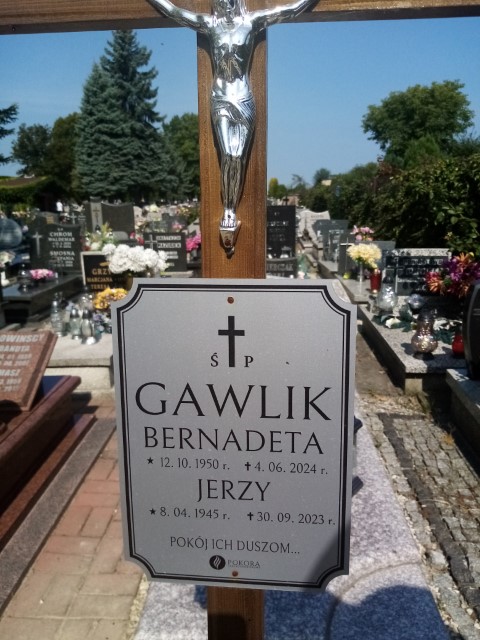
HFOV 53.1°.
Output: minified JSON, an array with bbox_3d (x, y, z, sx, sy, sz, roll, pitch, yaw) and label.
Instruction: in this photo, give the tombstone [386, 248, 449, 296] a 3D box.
[{"bbox_3d":[1.890,-0.510,5.154,0.710,0.524,0.120,1,15,3],"label":"tombstone"}]

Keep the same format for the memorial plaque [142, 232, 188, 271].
[{"bbox_3d":[-1.049,-0.963,6.834,0.621,0.563,0.100,1,15,3],"label":"memorial plaque"}]

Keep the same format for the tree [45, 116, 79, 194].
[{"bbox_3d":[-16.524,-15.090,45.650,4.356,8.221,4.356,1,15,3],"label":"tree"}]

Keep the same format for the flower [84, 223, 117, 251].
[{"bbox_3d":[-1.782,-1.039,6.140,0.409,0.405,0.340,1,15,3],"label":"flower"}]

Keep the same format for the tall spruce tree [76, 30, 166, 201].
[{"bbox_3d":[-9.178,-15.335,37.302,6.970,12.711,6.970,1,15,3],"label":"tall spruce tree"}]

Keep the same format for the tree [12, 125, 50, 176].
[{"bbox_3d":[-21.221,-16.040,49.536,4.500,8.044,4.500,1,15,3],"label":"tree"}]

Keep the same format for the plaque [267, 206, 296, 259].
[{"bbox_3d":[0.538,-1.250,6.870,0.517,0.755,0.120,1,15,3],"label":"plaque"}]

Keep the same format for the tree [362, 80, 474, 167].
[{"bbox_3d":[10.395,-10.056,28.364,6.522,7.445,6.522,1,15,3],"label":"tree"}]

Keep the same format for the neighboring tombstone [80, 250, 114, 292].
[{"bbox_3d":[-1.389,-0.488,5.097,0.546,0.488,0.100,1,15,3],"label":"neighboring tombstone"}]

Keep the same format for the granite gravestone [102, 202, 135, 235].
[{"bbox_3d":[-2.603,-2.121,10.300,0.720,0.760,0.140,1,14,3],"label":"granite gravestone"}]

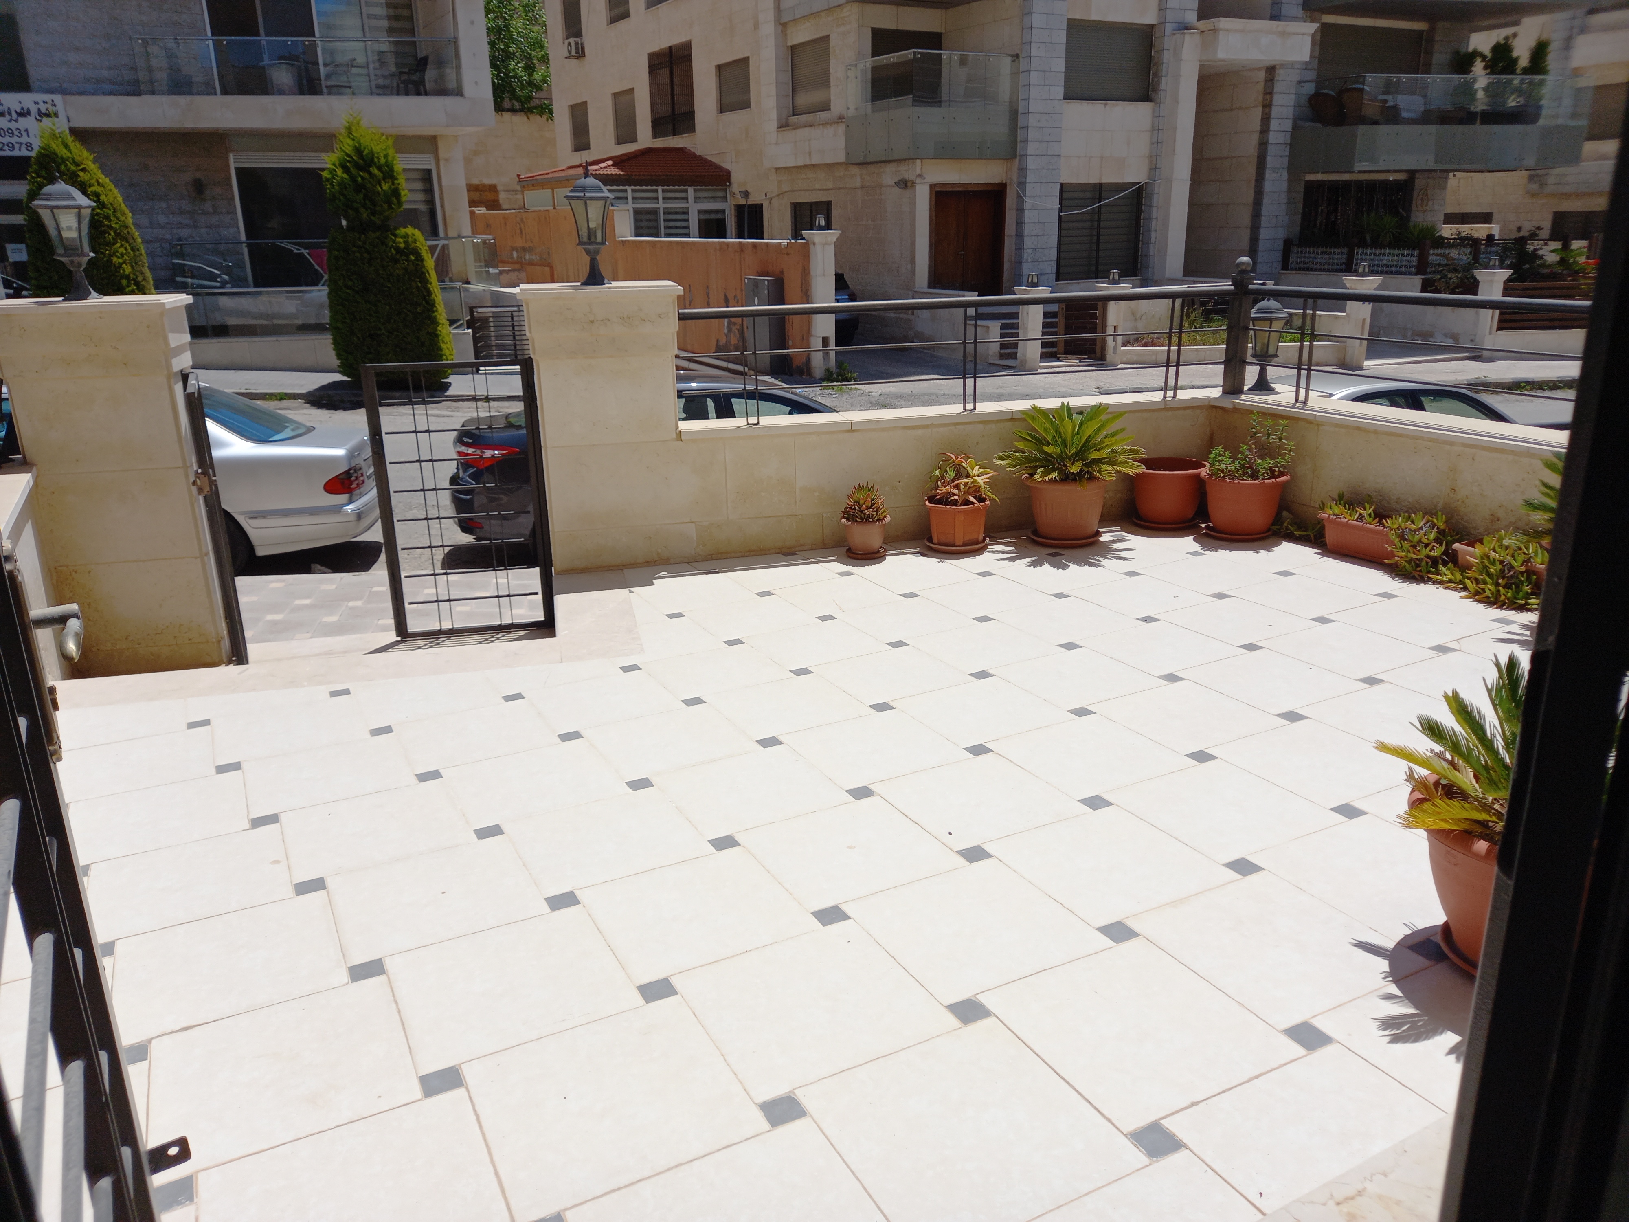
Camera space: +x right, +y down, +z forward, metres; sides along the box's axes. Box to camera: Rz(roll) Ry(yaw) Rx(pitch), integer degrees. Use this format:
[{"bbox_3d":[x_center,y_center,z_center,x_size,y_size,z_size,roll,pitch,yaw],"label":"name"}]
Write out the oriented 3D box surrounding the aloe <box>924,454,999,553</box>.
[{"bbox_3d":[0.724,-0.550,5.824,0.365,0.464,0.340,-1,18,0],"label":"aloe"}]

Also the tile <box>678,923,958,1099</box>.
[{"bbox_3d":[-0.015,0.808,2.409,0.445,0.020,0.445,-11,19,-26],"label":"tile"}]

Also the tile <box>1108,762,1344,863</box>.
[{"bbox_3d":[0.998,0.486,2.890,0.410,0.020,0.410,-11,19,-26],"label":"tile"}]

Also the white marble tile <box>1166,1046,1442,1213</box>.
[{"bbox_3d":[0.899,0.938,2.155,0.468,0.015,0.245,-10,19,-25],"label":"white marble tile"}]

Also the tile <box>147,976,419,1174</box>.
[{"bbox_3d":[-0.927,0.814,2.058,0.410,0.020,0.410,-11,19,-26],"label":"tile"}]

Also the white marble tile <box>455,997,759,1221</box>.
[{"bbox_3d":[-0.397,0.933,2.243,0.457,0.015,0.457,-10,19,-24],"label":"white marble tile"}]

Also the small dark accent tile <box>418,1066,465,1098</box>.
[{"bbox_3d":[-0.738,0.940,2.331,0.070,0.015,0.070,-10,19,-25],"label":"small dark accent tile"}]

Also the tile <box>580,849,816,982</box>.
[{"bbox_3d":[-0.259,0.646,2.518,0.410,0.020,0.410,-11,19,-26],"label":"tile"}]

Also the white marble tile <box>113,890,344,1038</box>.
[{"bbox_3d":[-1.285,0.790,2.608,0.445,0.020,0.445,-11,19,-26],"label":"white marble tile"}]

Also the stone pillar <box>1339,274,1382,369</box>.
[{"bbox_3d":[8.581,-4.484,18.468,0.500,1.414,0.500,14,24,39],"label":"stone pillar"}]

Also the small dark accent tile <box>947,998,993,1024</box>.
[{"bbox_3d":[0.305,0.812,2.359,0.065,0.020,0.065,-11,19,-26],"label":"small dark accent tile"}]

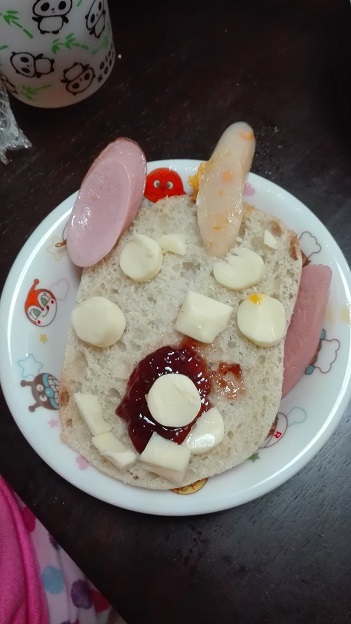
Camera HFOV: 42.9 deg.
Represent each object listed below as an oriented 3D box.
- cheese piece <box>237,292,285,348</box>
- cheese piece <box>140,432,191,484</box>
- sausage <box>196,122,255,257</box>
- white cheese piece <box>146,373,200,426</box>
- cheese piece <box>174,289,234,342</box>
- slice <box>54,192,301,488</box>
[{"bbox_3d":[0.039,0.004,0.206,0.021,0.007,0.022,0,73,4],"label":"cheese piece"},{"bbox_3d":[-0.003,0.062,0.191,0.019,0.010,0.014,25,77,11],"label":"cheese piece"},{"bbox_3d":[0.025,-0.062,0.224,0.022,0.016,0.073,10,74,7],"label":"sausage"},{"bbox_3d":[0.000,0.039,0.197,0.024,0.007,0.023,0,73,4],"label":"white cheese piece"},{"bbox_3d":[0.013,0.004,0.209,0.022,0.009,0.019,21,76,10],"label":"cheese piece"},{"bbox_3d":[0.003,0.010,0.218,0.107,0.015,0.143,7,74,6],"label":"slice"}]

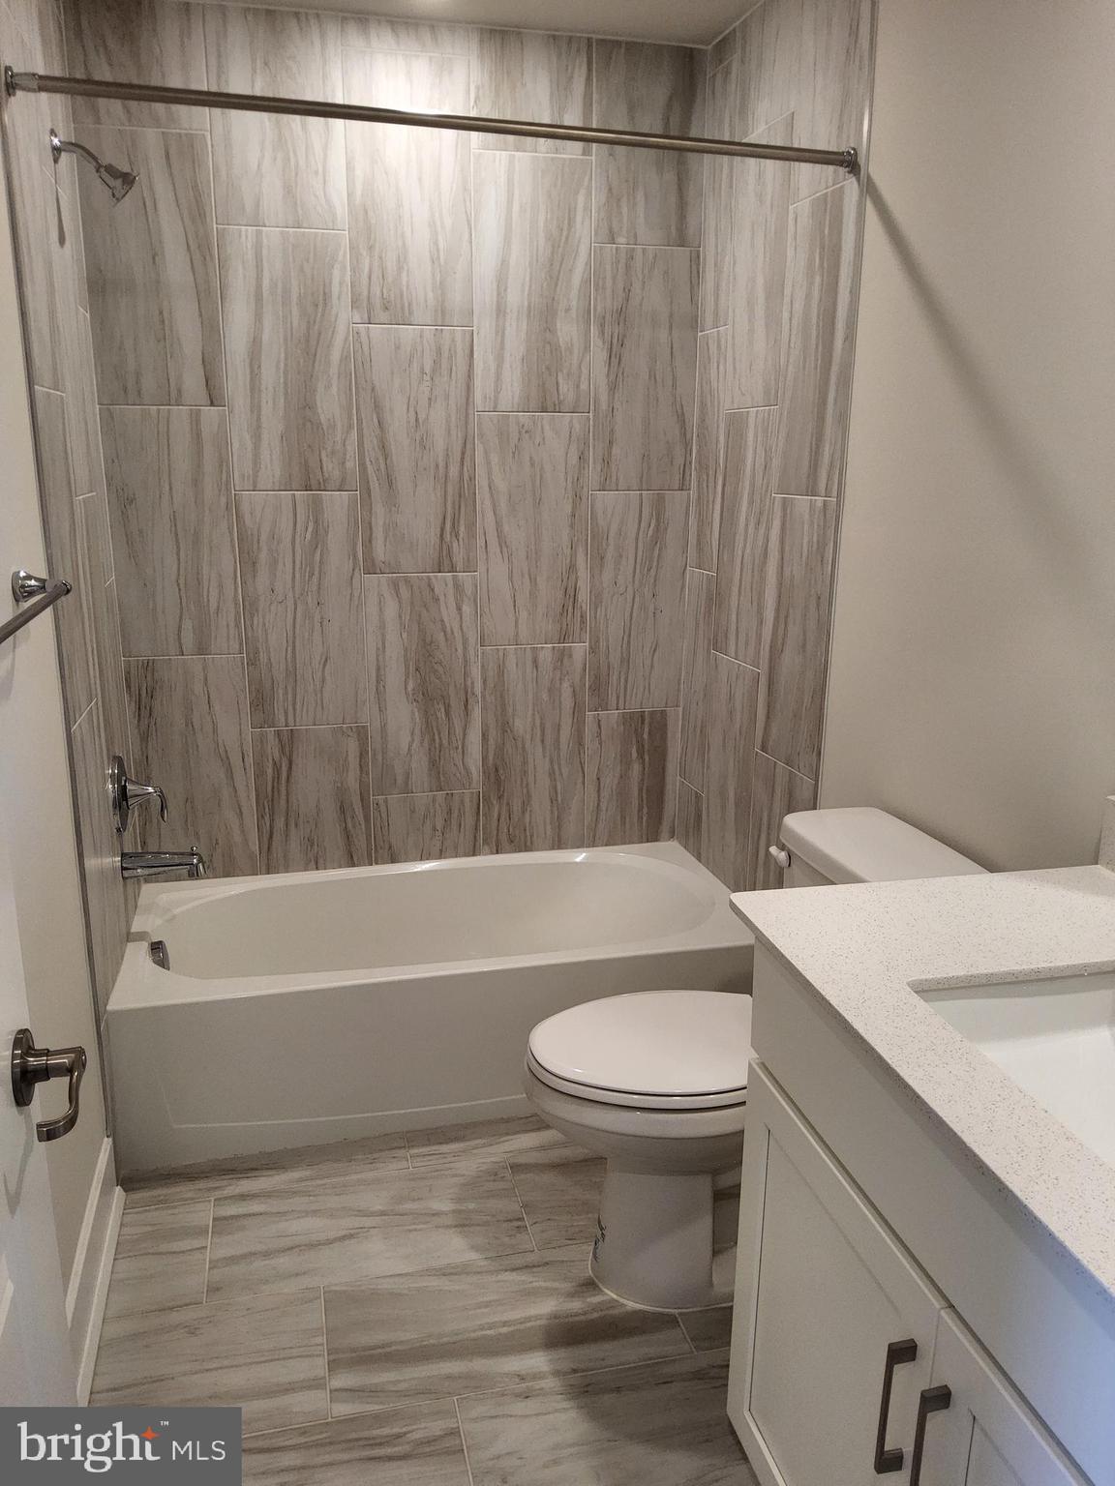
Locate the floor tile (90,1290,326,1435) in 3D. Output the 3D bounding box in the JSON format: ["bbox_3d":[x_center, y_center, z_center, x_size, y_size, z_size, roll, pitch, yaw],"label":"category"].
[{"bbox_3d":[-0.589,1.065,1.814,0.389,0.010,0.301,-3,15,-13],"label":"floor tile"}]

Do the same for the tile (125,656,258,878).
[{"bbox_3d":[-0.955,0.071,2.823,0.295,0.601,0.010,-3,15,-13],"label":"tile"}]

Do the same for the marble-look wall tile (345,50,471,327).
[{"bbox_3d":[-0.353,-1.328,2.597,0.303,0.605,0.010,-3,15,-14],"label":"marble-look wall tile"}]

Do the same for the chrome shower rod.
[{"bbox_3d":[-0.177,-1.113,1.927,1.506,0.050,0.050,-1,15,-11],"label":"chrome shower rod"}]

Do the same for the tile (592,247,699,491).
[{"bbox_3d":[0.231,-0.984,2.857,0.289,0.612,0.010,-3,15,-13],"label":"tile"}]

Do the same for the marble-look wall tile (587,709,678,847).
[{"bbox_3d":[0.223,0.101,3.120,0.292,0.403,0.010,-3,15,-14],"label":"marble-look wall tile"}]

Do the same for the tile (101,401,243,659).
[{"bbox_3d":[-0.951,-0.515,2.670,0.295,0.606,0.010,-3,15,-13],"label":"tile"}]

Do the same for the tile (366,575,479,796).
[{"bbox_3d":[-0.361,-0.153,2.902,0.303,0.605,0.010,-3,15,-14],"label":"tile"}]

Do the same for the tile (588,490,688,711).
[{"bbox_3d":[0.226,-0.389,2.993,0.292,0.605,0.010,-3,15,-14],"label":"tile"}]

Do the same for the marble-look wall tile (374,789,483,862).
[{"bbox_3d":[-0.366,0.236,3.012,0.299,0.194,0.010,-3,15,-13],"label":"marble-look wall tile"}]

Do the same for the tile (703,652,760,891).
[{"bbox_3d":[0.461,0.085,2.827,0.010,0.608,0.304,-3,15,-15],"label":"tile"}]

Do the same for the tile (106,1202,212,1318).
[{"bbox_3d":[-0.760,0.990,2.067,0.178,0.010,0.298,-3,15,-13],"label":"tile"}]

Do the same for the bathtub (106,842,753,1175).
[{"bbox_3d":[-0.279,0.604,2.755,1.509,0.386,0.721,-3,15,-13],"label":"bathtub"}]

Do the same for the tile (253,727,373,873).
[{"bbox_3d":[-0.666,0.154,2.933,0.305,0.404,0.010,-3,15,-13],"label":"tile"}]

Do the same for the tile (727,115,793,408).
[{"bbox_3d":[0.465,-1.090,2.494,0.010,0.605,0.310,-3,15,-14],"label":"tile"}]

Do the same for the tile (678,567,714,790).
[{"bbox_3d":[0.397,-0.172,2.985,0.010,0.605,0.192,-3,15,-14],"label":"tile"}]

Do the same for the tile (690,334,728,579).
[{"bbox_3d":[0.402,-0.766,2.853,0.010,0.611,0.181,-4,15,-15],"label":"tile"}]

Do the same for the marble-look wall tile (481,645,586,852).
[{"bbox_3d":[-0.067,0.021,3.050,0.305,0.602,0.010,-3,15,-13],"label":"marble-look wall tile"}]

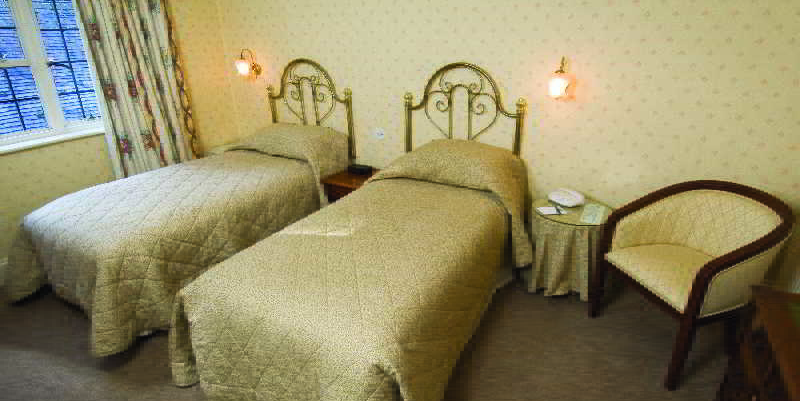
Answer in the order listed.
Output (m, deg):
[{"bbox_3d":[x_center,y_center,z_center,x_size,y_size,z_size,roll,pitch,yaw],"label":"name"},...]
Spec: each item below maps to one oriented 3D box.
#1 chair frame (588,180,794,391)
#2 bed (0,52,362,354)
[{"bbox_3d":[1.512,0.397,2.065,0.660,0.800,0.610,-6,23,-12],"label":"chair frame"},{"bbox_3d":[-1.396,-0.220,2.883,1.020,1.370,2.120,12,26,28],"label":"bed"}]

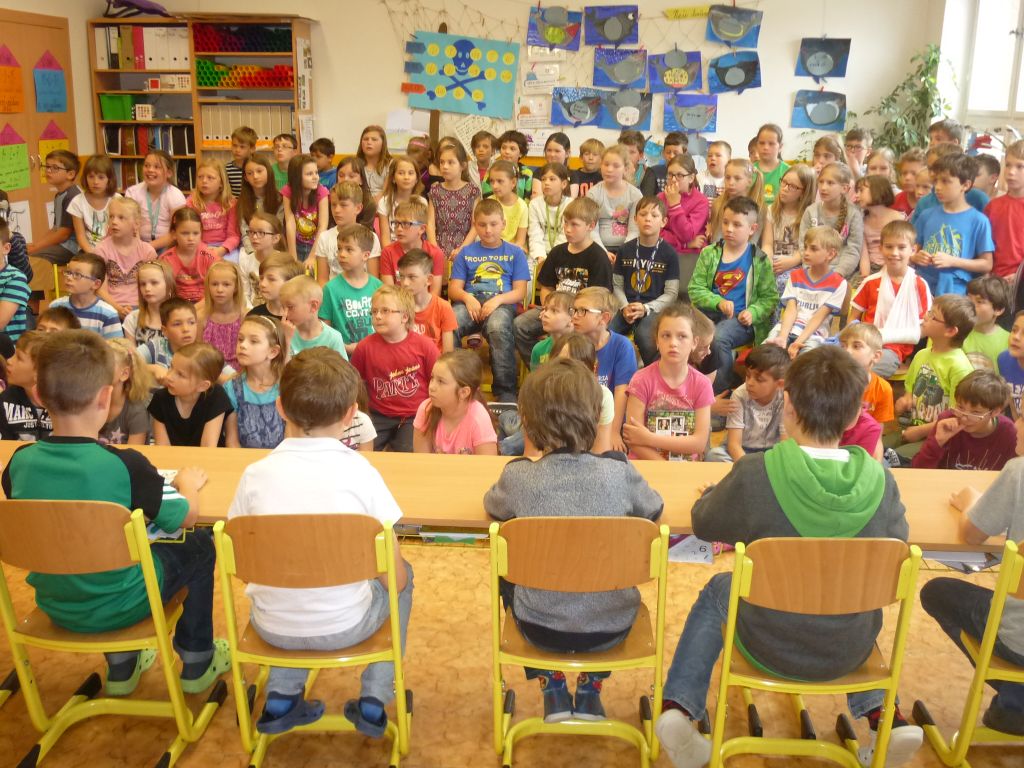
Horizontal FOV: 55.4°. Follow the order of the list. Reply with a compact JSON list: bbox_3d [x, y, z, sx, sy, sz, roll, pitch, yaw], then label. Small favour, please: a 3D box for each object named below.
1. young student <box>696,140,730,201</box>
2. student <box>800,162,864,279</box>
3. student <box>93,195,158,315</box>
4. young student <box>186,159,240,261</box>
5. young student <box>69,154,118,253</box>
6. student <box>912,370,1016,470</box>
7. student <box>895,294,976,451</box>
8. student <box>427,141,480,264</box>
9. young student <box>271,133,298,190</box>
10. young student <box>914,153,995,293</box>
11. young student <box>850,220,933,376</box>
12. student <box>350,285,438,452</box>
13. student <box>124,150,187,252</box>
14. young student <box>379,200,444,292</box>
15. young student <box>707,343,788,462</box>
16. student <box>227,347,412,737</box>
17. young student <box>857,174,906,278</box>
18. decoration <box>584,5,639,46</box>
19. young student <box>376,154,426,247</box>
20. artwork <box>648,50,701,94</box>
[{"bbox_3d":[1.350,-0.928,6.588,0.380,1.350,0.250,6,16,19],"label":"young student"},{"bbox_3d":[1.678,-0.650,5.310,0.400,1.081,0.540,9,16,31],"label":"student"},{"bbox_3d":[-1.944,-0.354,4.882,0.400,1.131,0.620,4,16,11],"label":"student"},{"bbox_3d":[-1.786,-0.802,5.921,0.400,1.090,0.600,-1,17,-7],"label":"young student"},{"bbox_3d":[-2.257,-0.685,5.307,0.380,1.084,0.600,-1,16,-5],"label":"young student"},{"bbox_3d":[1.485,0.278,3.308,0.460,0.636,0.520,9,16,31],"label":"student"},{"bbox_3d":[1.930,-0.029,4.608,0.550,0.774,0.620,13,20,35],"label":"student"},{"bbox_3d":[-0.334,-0.759,5.449,0.380,1.159,0.520,3,14,8],"label":"student"},{"bbox_3d":[-1.581,-1.069,6.931,0.360,1.388,0.250,2,16,5],"label":"young student"},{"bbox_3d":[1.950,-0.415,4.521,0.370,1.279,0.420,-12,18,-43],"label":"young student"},{"bbox_3d":[1.669,-0.162,4.423,0.440,1.123,0.640,5,16,13],"label":"young student"},{"bbox_3d":[-0.516,-0.033,4.287,0.420,0.830,0.580,1,16,2],"label":"student"},{"bbox_3d":[-2.178,-0.840,6.016,0.420,1.100,0.600,-2,17,-11],"label":"student"},{"bbox_3d":[-0.491,-0.374,4.916,0.410,1.130,0.620,3,17,7],"label":"young student"},{"bbox_3d":[0.961,0.181,3.887,0.470,0.650,0.500,9,18,29],"label":"young student"},{"bbox_3d":[-0.479,0.366,2.500,0.410,0.990,0.520,2,16,4],"label":"student"},{"bbox_3d":[2.001,-0.625,5.425,0.400,1.000,0.580,14,20,40],"label":"young student"},{"bbox_3d":[0.785,-2.832,7.700,0.420,0.300,0.030,2,13,3],"label":"decoration"},{"bbox_3d":[-0.680,-0.806,5.790,0.380,1.081,0.520,3,14,8],"label":"young student"},{"bbox_3d":[1.321,-2.525,7.900,0.420,0.300,0.020,-2,16,5],"label":"artwork"}]

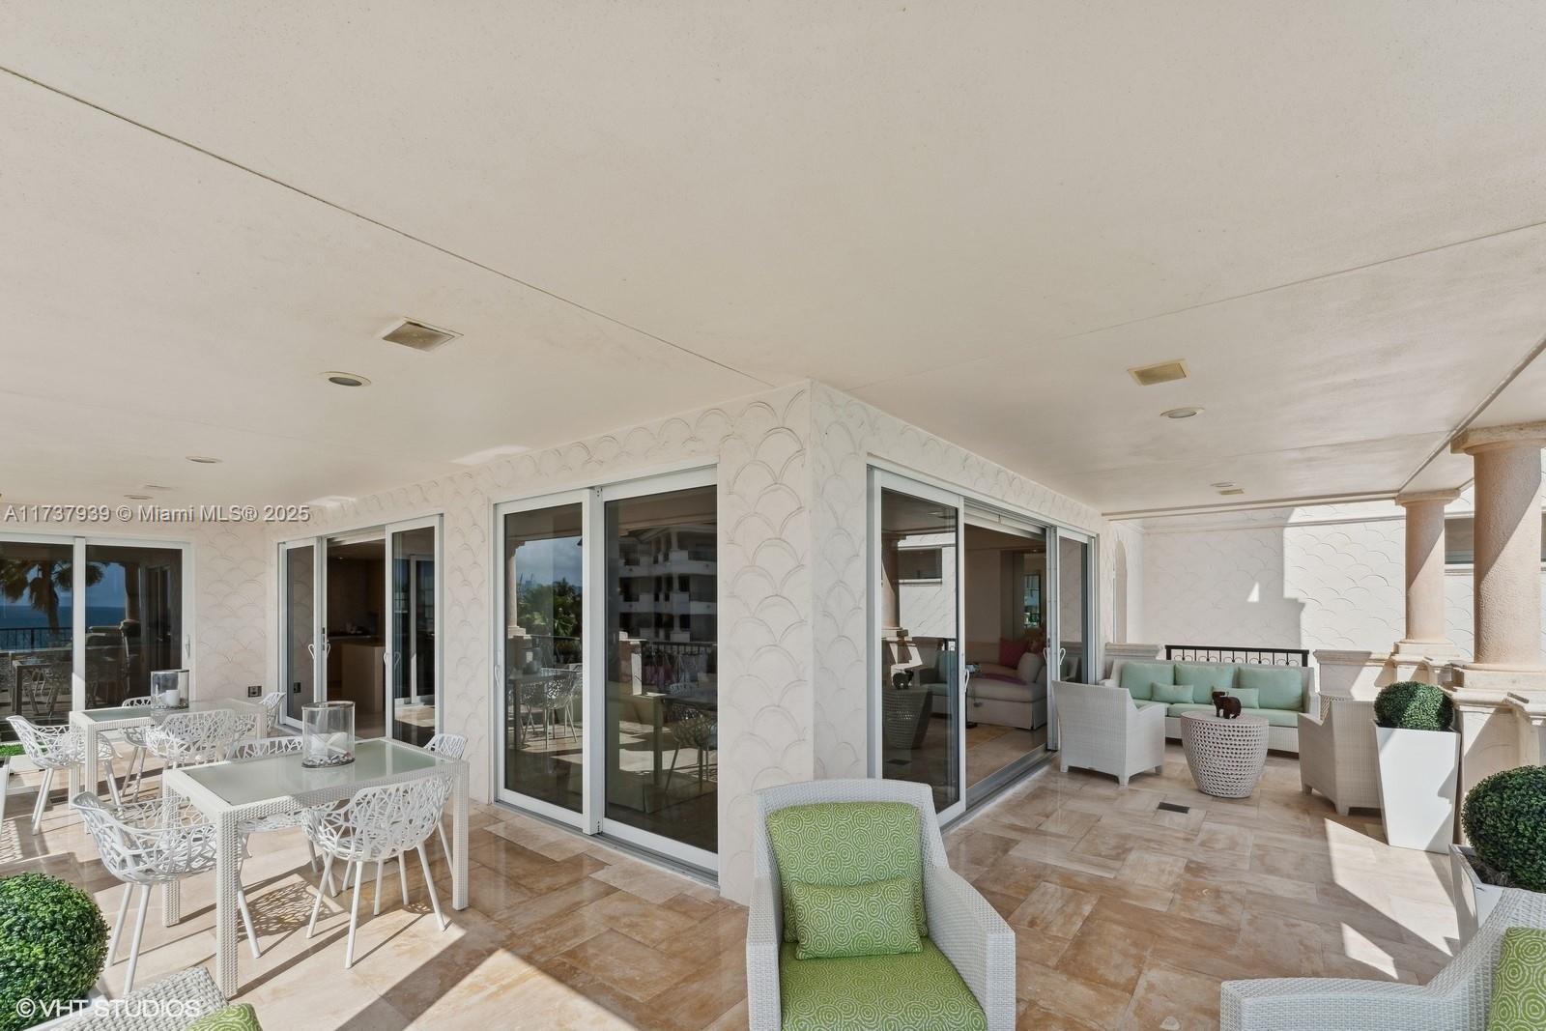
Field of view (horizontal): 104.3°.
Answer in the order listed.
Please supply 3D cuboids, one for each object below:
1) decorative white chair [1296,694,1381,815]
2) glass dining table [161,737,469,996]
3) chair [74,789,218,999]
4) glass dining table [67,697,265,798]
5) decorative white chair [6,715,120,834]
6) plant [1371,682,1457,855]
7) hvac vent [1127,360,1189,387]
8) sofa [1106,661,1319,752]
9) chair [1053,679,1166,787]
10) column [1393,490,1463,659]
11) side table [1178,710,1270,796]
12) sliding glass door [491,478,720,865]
[{"bbox_3d":[4.647,1.852,4.750,0.680,0.840,0.680,-1,-4,12],"label":"decorative white chair"},{"bbox_3d":[-2.257,1.643,3.001,0.940,0.755,0.940,-3,-5,38],"label":"glass dining table"},{"bbox_3d":[-2.636,1.562,2.626,0.570,0.810,0.560,-3,-5,38],"label":"chair"},{"bbox_3d":[-4.678,1.882,4.665,0.940,0.755,0.940,-3,-5,38],"label":"glass dining table"},{"bbox_3d":[-5.098,1.806,4.329,0.570,0.810,0.560,-3,-5,38],"label":"decorative white chair"},{"bbox_3d":[4.226,1.636,3.980,0.380,1.050,0.380,-3,-5,38],"label":"plant"},{"bbox_3d":[1.867,-0.668,2.903,0.220,0.030,0.270,-3,-5,38],"label":"hvac vent"},{"bbox_3d":[4.821,2.133,6.781,1.900,0.860,0.840,-3,-5,36],"label":"sofa"},{"bbox_3d":[3.139,1.971,5.580,0.700,0.840,0.690,3,-5,-35],"label":"chair"},{"bbox_3d":[6.596,0.594,6.052,0.410,1.650,0.410,-3,-5,38],"label":"column"},{"bbox_3d":[3.826,2.025,5.088,0.600,0.590,0.600,-3,-5,38],"label":"side table"},{"bbox_3d":[-1.252,0.989,4.103,2.300,2.340,0.140,-3,-5,36],"label":"sliding glass door"}]

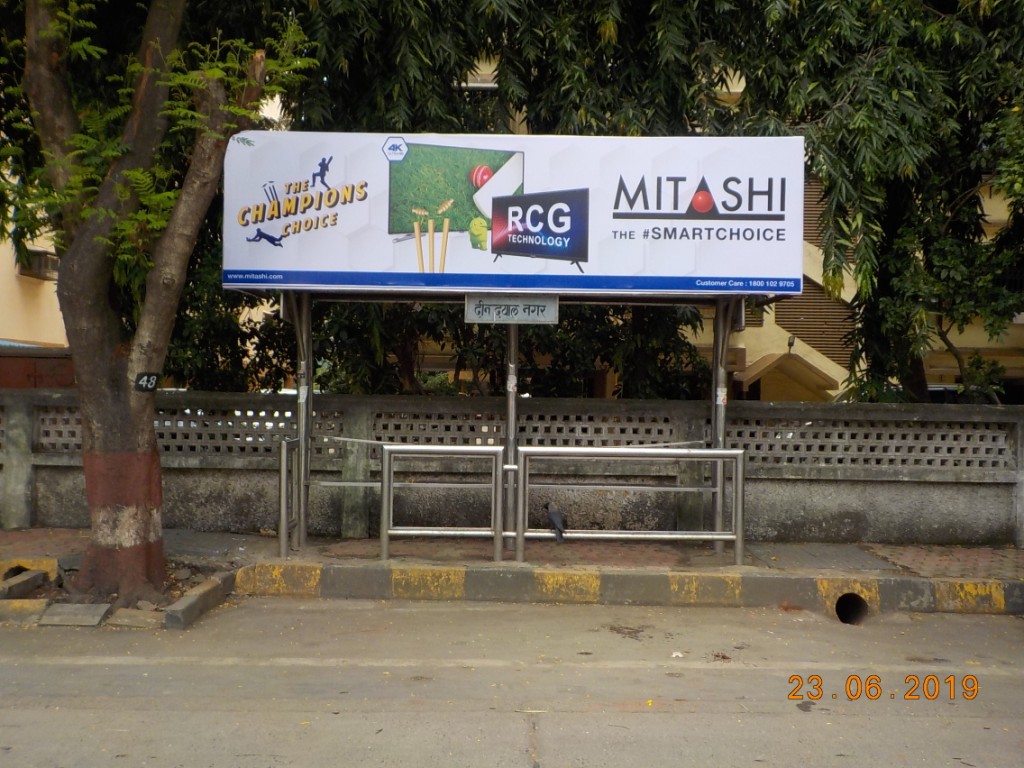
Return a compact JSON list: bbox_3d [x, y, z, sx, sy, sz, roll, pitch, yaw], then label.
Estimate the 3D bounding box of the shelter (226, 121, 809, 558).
[{"bbox_3d":[0.030,-0.310,8.500,5.130,3.800,1.350,1,0,1],"label":"shelter"}]

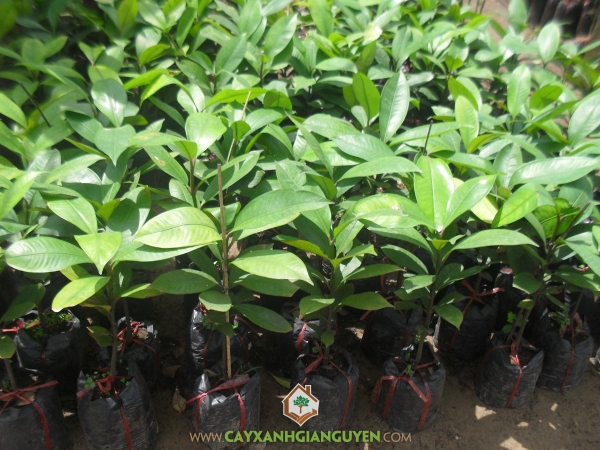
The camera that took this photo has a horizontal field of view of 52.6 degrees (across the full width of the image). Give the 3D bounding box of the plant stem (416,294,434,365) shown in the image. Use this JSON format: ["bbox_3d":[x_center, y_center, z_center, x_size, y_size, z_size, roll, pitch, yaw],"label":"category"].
[{"bbox_3d":[0.280,0.236,1.366,0.013,0.183,0.013,6,25,-3],"label":"plant stem"}]

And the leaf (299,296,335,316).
[{"bbox_3d":[0.032,0.160,1.190,0.079,0.020,0.042,-22,49,-26],"label":"leaf"}]

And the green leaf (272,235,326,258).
[{"bbox_3d":[-0.001,0.041,1.160,0.114,0.018,0.045,20,6,-10],"label":"green leaf"}]

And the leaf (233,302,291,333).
[{"bbox_3d":[-0.073,0.174,1.144,0.121,0.018,0.050,20,49,12],"label":"leaf"}]

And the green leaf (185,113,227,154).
[{"bbox_3d":[-0.199,-0.193,1.280,0.080,0.040,0.110,1,35,-1],"label":"green leaf"}]

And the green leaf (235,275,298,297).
[{"bbox_3d":[-0.065,0.120,1.220,0.135,0.030,0.060,13,33,3],"label":"green leaf"}]

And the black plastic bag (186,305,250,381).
[{"bbox_3d":[-0.188,0.272,1.413,0.135,0.130,0.135,2,26,-1],"label":"black plastic bag"}]

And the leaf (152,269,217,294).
[{"bbox_3d":[-0.219,0.107,1.150,0.128,0.022,0.060,-2,41,-4],"label":"leaf"}]

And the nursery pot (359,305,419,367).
[{"bbox_3d":[0.242,0.278,1.607,0.155,0.160,0.155,4,25,-2],"label":"nursery pot"}]

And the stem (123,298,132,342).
[{"bbox_3d":[-0.390,0.217,1.377,0.011,0.114,0.011,1,26,-1],"label":"stem"}]

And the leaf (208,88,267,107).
[{"bbox_3d":[-0.165,-0.336,1.600,0.165,0.040,0.055,1,25,-7],"label":"leaf"}]

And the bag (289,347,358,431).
[{"bbox_3d":[0.048,0.340,1.274,0.138,0.114,0.138,0,26,0],"label":"bag"}]

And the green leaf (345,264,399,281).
[{"bbox_3d":[0.156,0.103,1.320,0.135,0.030,0.050,-5,26,-19],"label":"green leaf"}]

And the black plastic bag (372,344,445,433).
[{"bbox_3d":[0.268,0.404,1.500,0.160,0.150,0.155,0,28,0],"label":"black plastic bag"}]

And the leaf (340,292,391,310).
[{"bbox_3d":[0.133,0.153,1.214,0.102,0.018,0.040,2,45,3],"label":"leaf"}]

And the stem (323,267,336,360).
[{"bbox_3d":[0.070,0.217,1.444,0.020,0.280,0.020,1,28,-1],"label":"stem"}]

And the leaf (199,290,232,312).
[{"bbox_3d":[-0.159,0.143,1.138,0.067,0.018,0.043,22,38,-26],"label":"leaf"}]

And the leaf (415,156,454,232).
[{"bbox_3d":[0.301,-0.068,1.360,0.090,0.175,0.030,-4,-17,-1],"label":"leaf"}]

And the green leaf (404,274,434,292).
[{"bbox_3d":[0.225,0.111,1.151,0.075,0.018,0.040,-19,48,-24],"label":"green leaf"}]

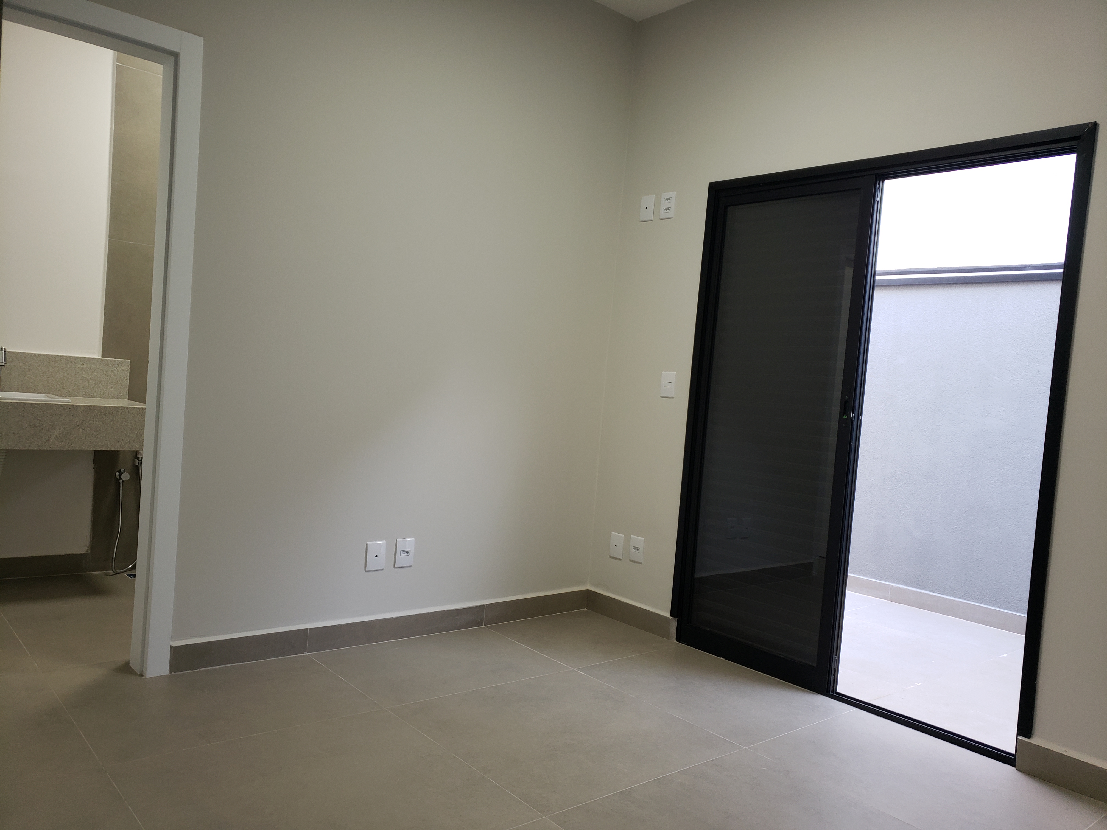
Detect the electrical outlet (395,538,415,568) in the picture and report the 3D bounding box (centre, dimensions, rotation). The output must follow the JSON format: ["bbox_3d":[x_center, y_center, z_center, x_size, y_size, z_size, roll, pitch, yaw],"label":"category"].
[{"bbox_3d":[-0.648,0.604,3.639,0.085,0.122,0.011,3,3,-40],"label":"electrical outlet"}]

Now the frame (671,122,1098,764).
[{"bbox_3d":[1.190,0.063,3.351,0.120,2.147,1.587,3,3,-40],"label":"frame"}]

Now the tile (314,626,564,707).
[{"bbox_3d":[-0.458,1.012,3.410,0.873,0.010,0.647,3,3,-40],"label":"tile"}]

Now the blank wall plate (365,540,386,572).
[{"bbox_3d":[-0.754,0.603,3.549,0.085,0.122,0.011,3,3,-40],"label":"blank wall plate"}]

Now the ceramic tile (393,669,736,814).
[{"bbox_3d":[0.031,1.071,2.833,0.873,0.010,0.870,3,3,-40],"label":"ceramic tile"}]

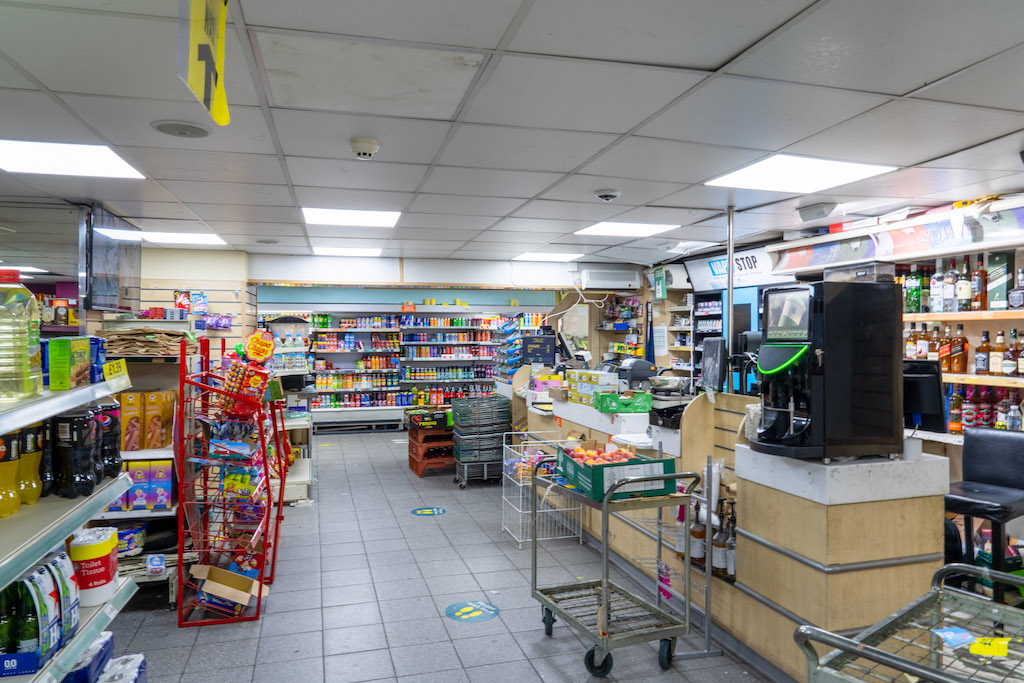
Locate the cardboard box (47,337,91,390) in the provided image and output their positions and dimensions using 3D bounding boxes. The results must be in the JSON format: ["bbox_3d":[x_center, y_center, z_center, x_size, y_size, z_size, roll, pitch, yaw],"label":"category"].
[{"bbox_3d":[-1.421,0.073,2.198,0.056,0.156,0.175,0,0,-14],"label":"cardboard box"}]

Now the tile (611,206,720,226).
[{"bbox_3d":[0.918,-0.757,4.070,0.595,0.025,0.595,0,1,-14],"label":"tile"}]

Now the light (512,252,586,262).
[{"bbox_3d":[0.341,-0.811,6.470,0.600,0.030,0.600,0,1,-14],"label":"light"}]

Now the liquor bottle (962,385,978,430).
[{"bbox_3d":[2.725,0.409,4.060,0.085,0.290,0.085,0,1,-45],"label":"liquor bottle"}]

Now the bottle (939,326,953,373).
[{"bbox_3d":[2.641,0.049,4.140,0.073,0.286,0.073,0,1,-38],"label":"bottle"}]

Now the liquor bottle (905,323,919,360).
[{"bbox_3d":[2.358,0.031,4.020,0.075,0.283,0.077,0,0,-37],"label":"liquor bottle"}]

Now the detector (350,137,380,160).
[{"bbox_3d":[-0.532,-0.696,2.477,0.106,0.062,0.106,0,1,-14],"label":"detector"}]

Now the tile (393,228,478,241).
[{"bbox_3d":[-0.547,-0.778,4.943,0.600,0.020,0.600,0,1,-14],"label":"tile"}]

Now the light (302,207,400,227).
[{"bbox_3d":[-0.982,-0.775,4.214,0.600,0.030,0.600,0,1,-14],"label":"light"}]

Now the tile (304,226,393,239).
[{"bbox_3d":[-1.132,-0.773,4.770,0.600,0.020,0.600,0,1,-14],"label":"tile"}]

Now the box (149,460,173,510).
[{"bbox_3d":[-1.948,0.792,3.823,0.108,0.263,0.110,0,1,-15],"label":"box"}]

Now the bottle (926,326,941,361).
[{"bbox_3d":[2.621,0.053,4.240,0.078,0.285,0.078,0,1,-35],"label":"bottle"}]

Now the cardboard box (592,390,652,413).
[{"bbox_3d":[0.697,0.380,4.310,0.320,0.117,0.190,0,1,-9],"label":"cardboard box"}]

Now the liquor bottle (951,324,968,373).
[{"bbox_3d":[2.692,0.045,4.100,0.078,0.290,0.078,0,1,-33],"label":"liquor bottle"}]

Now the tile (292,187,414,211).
[{"bbox_3d":[-0.836,-0.756,3.632,0.597,0.022,0.597,0,1,-14],"label":"tile"}]

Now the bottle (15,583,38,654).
[{"bbox_3d":[-1.205,0.690,1.700,0.061,0.229,0.061,0,1,-14],"label":"bottle"}]

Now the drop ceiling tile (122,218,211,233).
[{"bbox_3d":[-2.304,-0.770,4.518,0.600,0.020,0.600,0,0,-14],"label":"drop ceiling tile"}]

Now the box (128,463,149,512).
[{"bbox_3d":[-2.053,0.793,3.793,0.108,0.265,0.110,0,1,-15],"label":"box"}]

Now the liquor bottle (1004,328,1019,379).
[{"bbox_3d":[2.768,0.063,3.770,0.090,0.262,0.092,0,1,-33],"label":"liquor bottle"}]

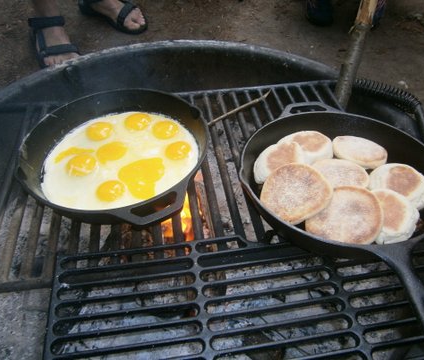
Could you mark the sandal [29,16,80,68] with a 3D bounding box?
[{"bbox_3d":[-0.465,-0.408,1.050,0.107,0.108,0.260,-18,49,-15],"label":"sandal"}]

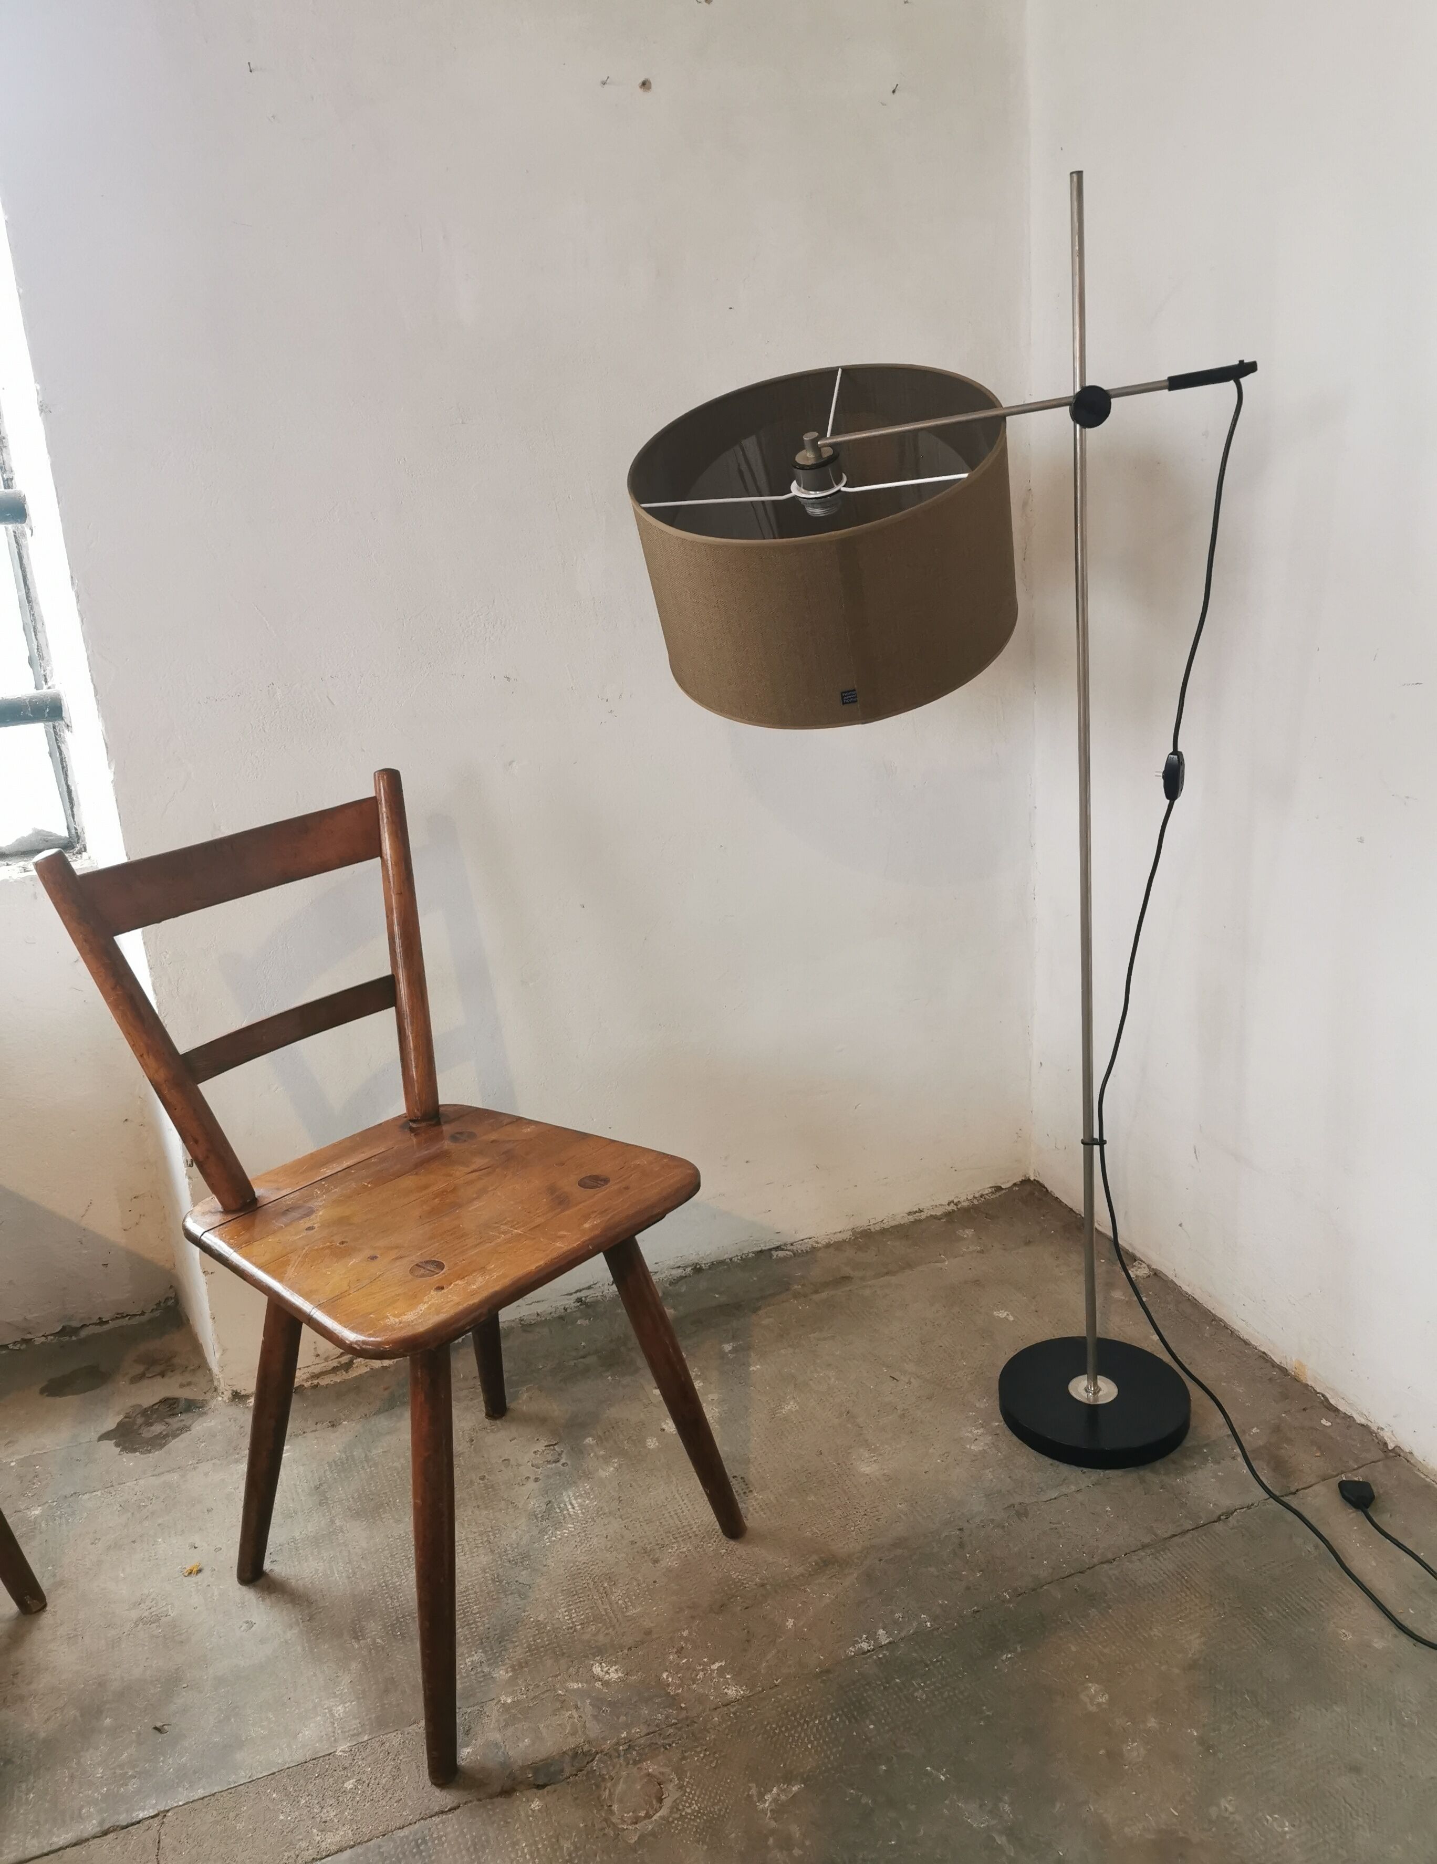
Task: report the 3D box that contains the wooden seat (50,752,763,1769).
[{"bbox_3d":[-0.300,0.298,1.526,0.494,0.837,0.438,11,24,41],"label":"wooden seat"}]

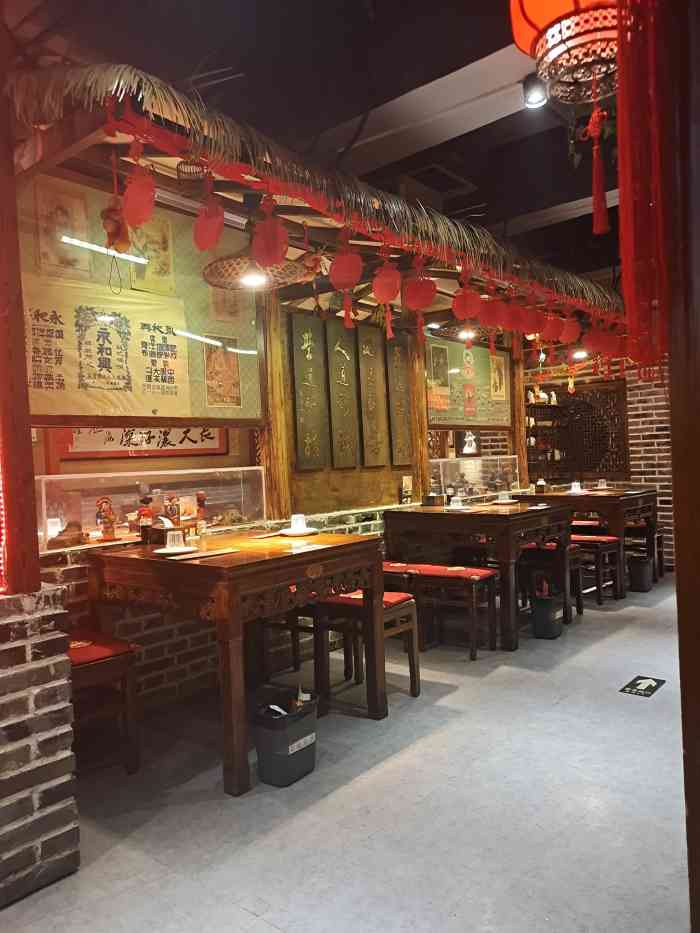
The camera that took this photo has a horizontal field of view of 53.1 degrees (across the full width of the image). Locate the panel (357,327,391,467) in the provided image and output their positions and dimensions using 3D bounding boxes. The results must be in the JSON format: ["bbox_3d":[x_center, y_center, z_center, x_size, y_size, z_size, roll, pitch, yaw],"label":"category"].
[{"bbox_3d":[0.167,-0.466,4.710,0.030,0.930,0.275,-1,1,39],"label":"panel"}]

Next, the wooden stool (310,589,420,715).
[{"bbox_3d":[0.083,0.864,3.324,0.370,0.470,0.340,-1,1,39],"label":"wooden stool"}]

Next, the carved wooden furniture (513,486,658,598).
[{"bbox_3d":[2.001,0.615,5.925,0.900,0.782,0.910,-1,1,39],"label":"carved wooden furniture"}]

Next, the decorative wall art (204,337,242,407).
[{"bbox_3d":[-0.648,-0.482,3.612,0.015,0.360,0.228,-1,1,39],"label":"decorative wall art"}]

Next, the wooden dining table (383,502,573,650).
[{"bbox_3d":[0.861,0.667,4.619,0.910,0.782,0.880,-1,1,39],"label":"wooden dining table"}]

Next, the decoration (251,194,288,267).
[{"bbox_3d":[-0.295,-0.862,2.585,0.120,0.265,0.145,-1,1,39],"label":"decoration"}]

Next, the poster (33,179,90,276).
[{"bbox_3d":[-1.199,-0.987,2.952,0.015,0.365,0.240,-1,1,39],"label":"poster"}]

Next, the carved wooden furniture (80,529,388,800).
[{"bbox_3d":[-0.461,0.729,2.982,0.880,0.782,0.880,-1,1,39],"label":"carved wooden furniture"}]

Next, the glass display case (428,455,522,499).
[{"bbox_3d":[0.997,0.086,5.687,0.200,0.310,1.260,-1,1,39],"label":"glass display case"}]

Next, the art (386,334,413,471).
[{"bbox_3d":[0.365,-0.471,4.953,0.030,0.920,0.255,-1,1,39],"label":"art"}]

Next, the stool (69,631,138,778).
[{"bbox_3d":[-1.026,0.912,2.598,0.370,0.460,0.330,-1,1,39],"label":"stool"}]

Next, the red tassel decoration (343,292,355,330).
[{"bbox_3d":[-0.007,-0.649,2.932,0.038,0.155,0.042,-1,1,39],"label":"red tassel decoration"}]

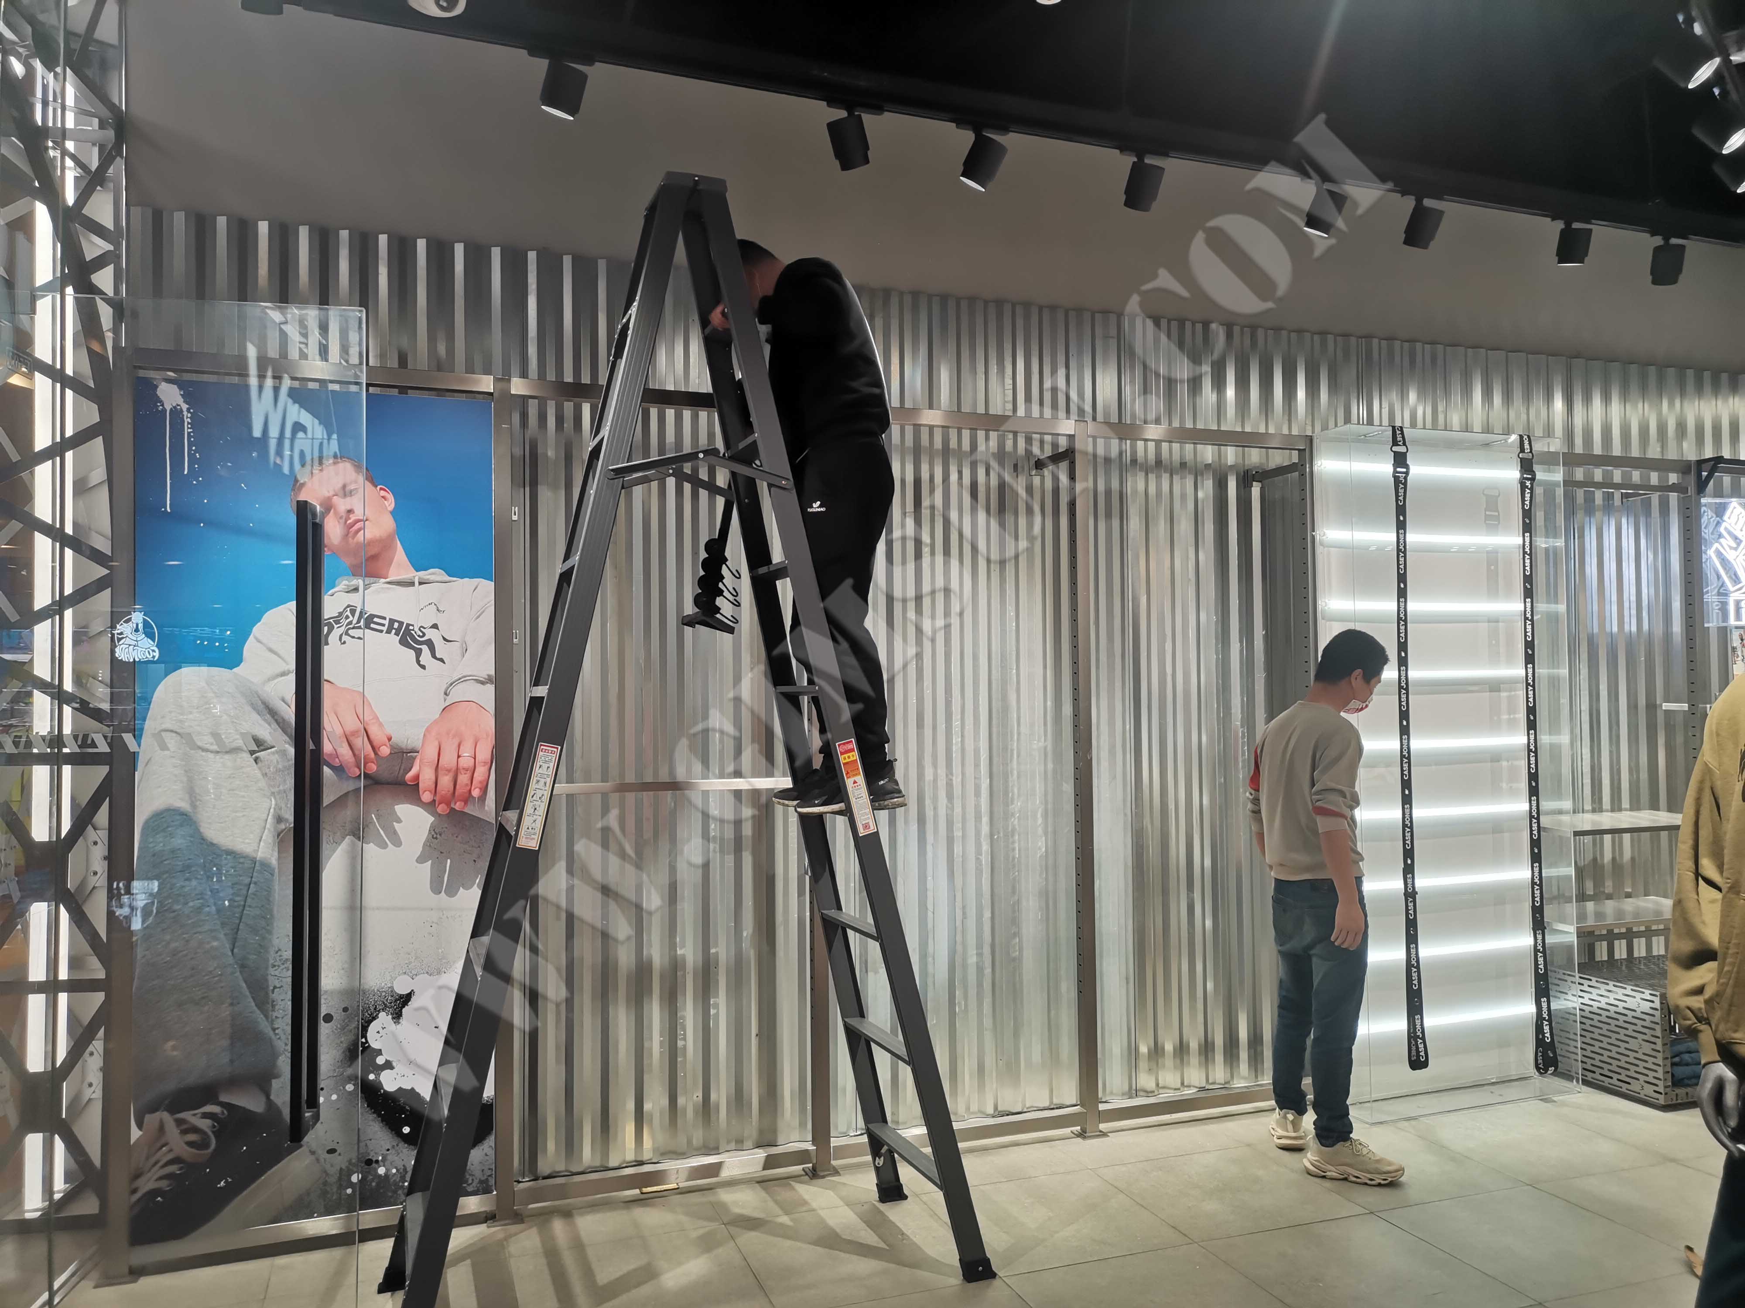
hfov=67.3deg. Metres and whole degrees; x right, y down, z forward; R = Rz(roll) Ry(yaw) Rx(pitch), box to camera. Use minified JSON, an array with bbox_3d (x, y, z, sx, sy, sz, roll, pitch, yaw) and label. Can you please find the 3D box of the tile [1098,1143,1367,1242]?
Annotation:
[{"bbox_3d":[1.083,1.655,4.030,0.600,0.012,0.600,0,-2,-19],"label":"tile"}]

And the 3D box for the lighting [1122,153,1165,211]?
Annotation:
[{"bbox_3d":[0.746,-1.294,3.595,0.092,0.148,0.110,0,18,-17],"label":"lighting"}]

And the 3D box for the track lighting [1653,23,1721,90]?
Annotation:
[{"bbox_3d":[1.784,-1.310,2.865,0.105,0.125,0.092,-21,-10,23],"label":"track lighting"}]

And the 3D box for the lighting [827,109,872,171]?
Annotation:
[{"bbox_3d":[-0.061,-1.362,3.475,0.092,0.135,0.092,-1,28,30],"label":"lighting"}]

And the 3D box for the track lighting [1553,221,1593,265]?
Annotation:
[{"bbox_3d":[2.314,-1.355,4.330,0.092,0.130,0.092,0,13,-18],"label":"track lighting"}]

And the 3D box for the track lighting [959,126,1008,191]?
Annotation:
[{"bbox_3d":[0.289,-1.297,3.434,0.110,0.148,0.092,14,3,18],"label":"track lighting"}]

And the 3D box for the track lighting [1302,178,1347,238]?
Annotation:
[{"bbox_3d":[1.438,-1.409,4.162,0.100,0.155,0.100,31,19,38],"label":"track lighting"}]

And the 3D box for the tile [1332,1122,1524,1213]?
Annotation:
[{"bbox_3d":[1.649,1.654,4.227,0.600,0.010,0.600,0,-2,-20],"label":"tile"}]

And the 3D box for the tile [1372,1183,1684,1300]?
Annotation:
[{"bbox_3d":[1.855,1.641,3.670,0.600,0.010,0.600,0,-2,-20],"label":"tile"}]

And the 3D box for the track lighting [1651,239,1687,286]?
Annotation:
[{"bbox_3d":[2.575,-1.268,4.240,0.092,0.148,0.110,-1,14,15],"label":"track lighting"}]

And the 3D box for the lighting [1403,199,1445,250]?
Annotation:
[{"bbox_3d":[1.730,-1.352,4.119,0.092,0.135,0.092,0,30,-24],"label":"lighting"}]

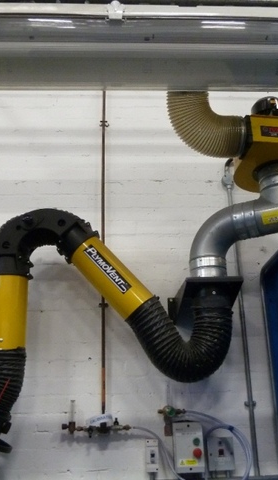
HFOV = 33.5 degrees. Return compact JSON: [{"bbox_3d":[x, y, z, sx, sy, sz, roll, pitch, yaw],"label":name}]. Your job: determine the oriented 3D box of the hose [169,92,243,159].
[{"bbox_3d":[0.297,-0.541,2.066,0.334,0.368,0.180,-1,-19,-1],"label":"hose"}]

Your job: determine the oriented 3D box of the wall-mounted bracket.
[{"bbox_3d":[0.301,0.281,2.039,0.300,0.135,0.405,-1,-19,-1],"label":"wall-mounted bracket"}]

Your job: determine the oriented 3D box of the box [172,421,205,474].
[{"bbox_3d":[0.213,0.892,1.995,0.121,0.196,0.095,-1,-19,-1],"label":"box"}]

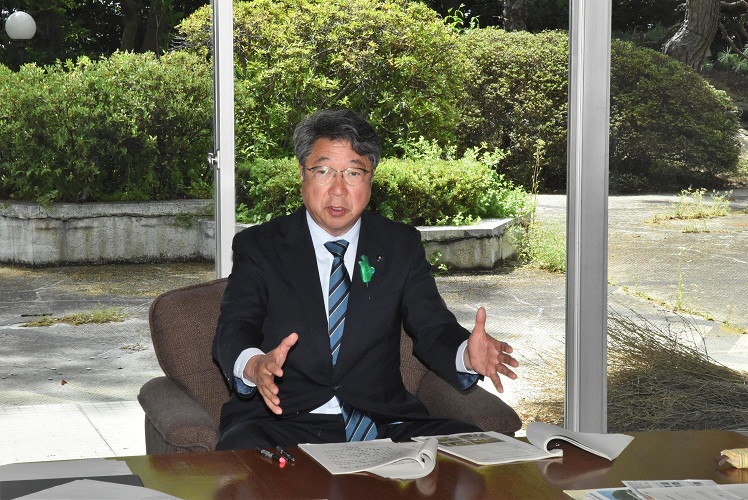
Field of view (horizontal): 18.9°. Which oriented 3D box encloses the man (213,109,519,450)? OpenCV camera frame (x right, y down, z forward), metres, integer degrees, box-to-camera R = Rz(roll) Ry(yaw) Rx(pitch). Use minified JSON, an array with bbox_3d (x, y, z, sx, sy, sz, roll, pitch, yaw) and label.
[{"bbox_3d":[-0.038,0.318,5.083,0.690,1.260,0.780,-1,7,-7],"label":"man"}]

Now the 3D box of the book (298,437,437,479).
[{"bbox_3d":[-0.011,0.417,4.750,0.225,0.050,0.340,-2,8,-16],"label":"book"}]

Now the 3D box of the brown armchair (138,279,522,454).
[{"bbox_3d":[-0.153,0.500,5.389,0.840,0.820,0.770,-1,8,-10],"label":"brown armchair"}]

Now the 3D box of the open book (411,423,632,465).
[{"bbox_3d":[0.344,0.397,4.875,0.380,0.050,0.330,-3,8,-24],"label":"open book"}]

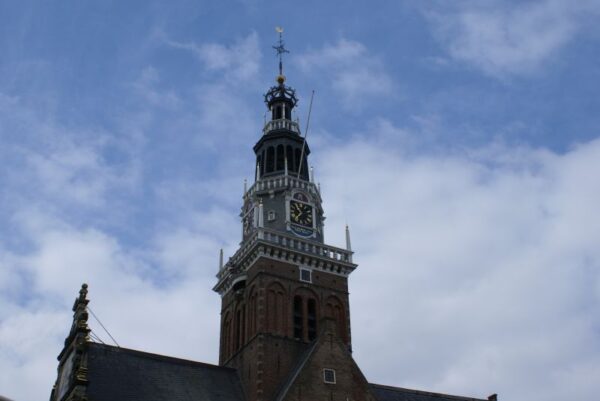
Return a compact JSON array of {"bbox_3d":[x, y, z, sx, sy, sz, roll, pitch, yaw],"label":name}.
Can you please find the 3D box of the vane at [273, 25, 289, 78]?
[{"bbox_3d":[-1.650,-13.100,61.300,1.550,6.200,1.400,7,-35,-12],"label":"vane"}]

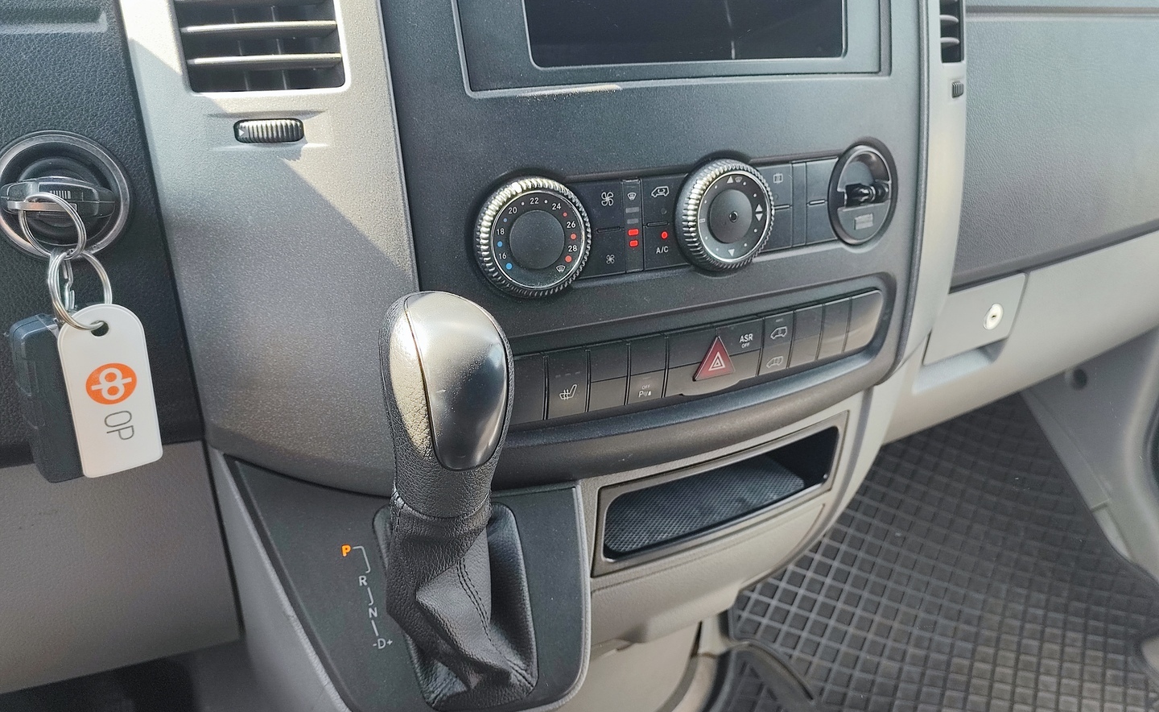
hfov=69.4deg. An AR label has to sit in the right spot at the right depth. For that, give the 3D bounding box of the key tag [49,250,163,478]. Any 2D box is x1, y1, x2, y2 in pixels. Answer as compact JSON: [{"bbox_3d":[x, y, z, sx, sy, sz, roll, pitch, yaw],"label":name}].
[{"bbox_3d":[-0.169,0.003,0.298,0.027,0.085,0.021,-16,35,-38],"label":"key tag"}]

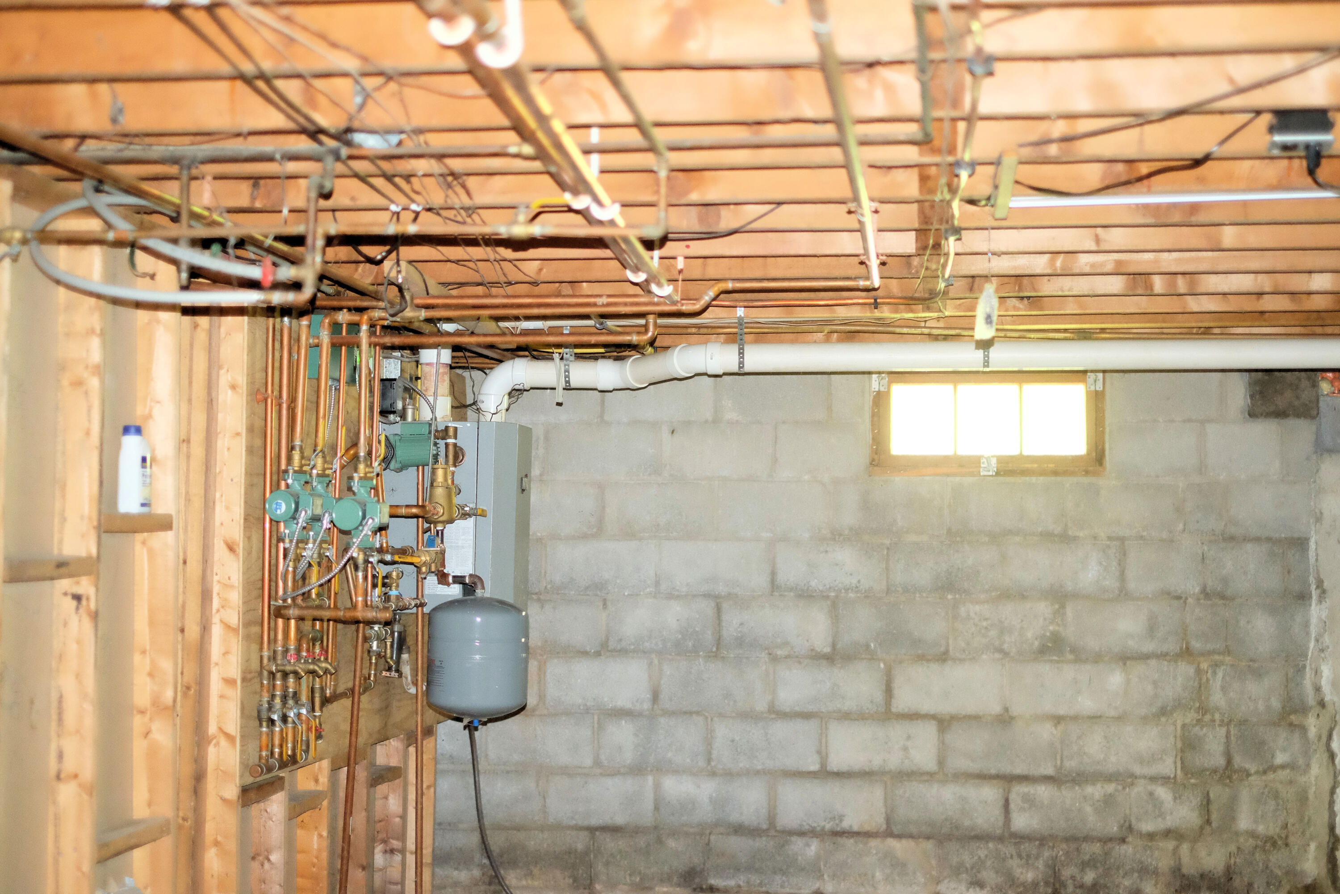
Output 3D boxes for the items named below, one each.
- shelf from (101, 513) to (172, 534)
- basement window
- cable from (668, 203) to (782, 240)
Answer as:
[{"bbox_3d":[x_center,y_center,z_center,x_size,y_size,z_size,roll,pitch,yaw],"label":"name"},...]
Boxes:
[{"bbox_3d":[-1.158,0.160,4.159,0.089,0.039,0.375,0,-3,7],"label":"shelf"},{"bbox_3d":[1.104,-0.091,6.868,0.803,0.390,0.070,0,-3,7],"label":"basement window"},{"bbox_3d":[0.129,-0.531,4.591,0.290,0.075,0.180,0,-3,7],"label":"cable"}]

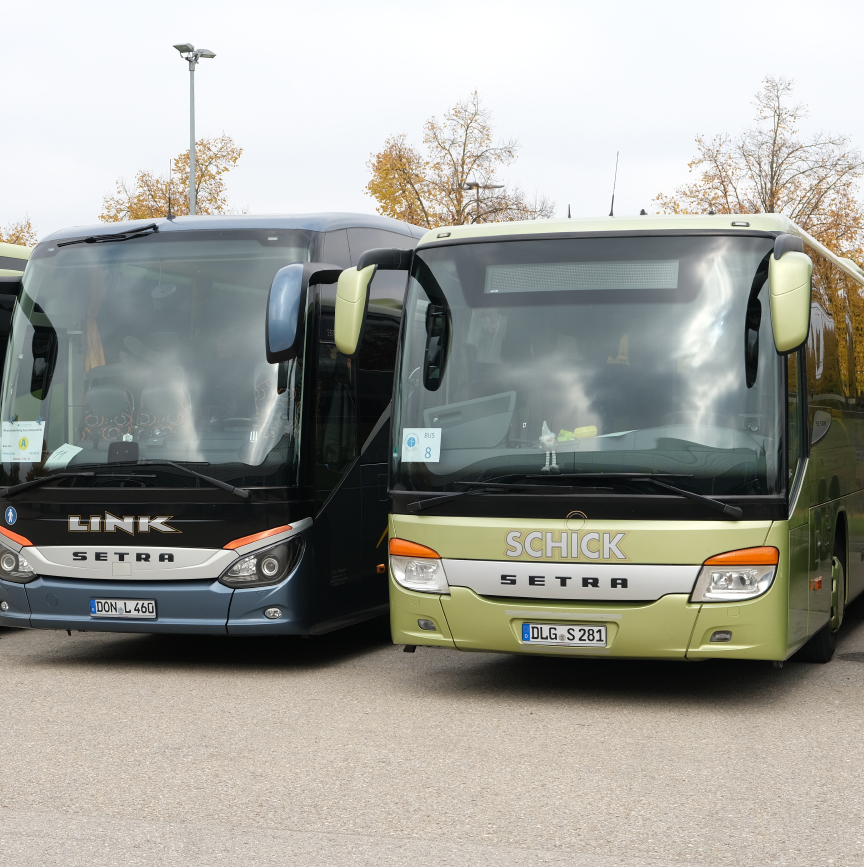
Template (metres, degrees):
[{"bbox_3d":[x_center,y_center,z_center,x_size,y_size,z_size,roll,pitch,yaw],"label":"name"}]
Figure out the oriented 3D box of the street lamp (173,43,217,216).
[{"bbox_3d":[-4.210,-2.719,29.950,0.740,8.300,0.550,0,0,20],"label":"street lamp"}]

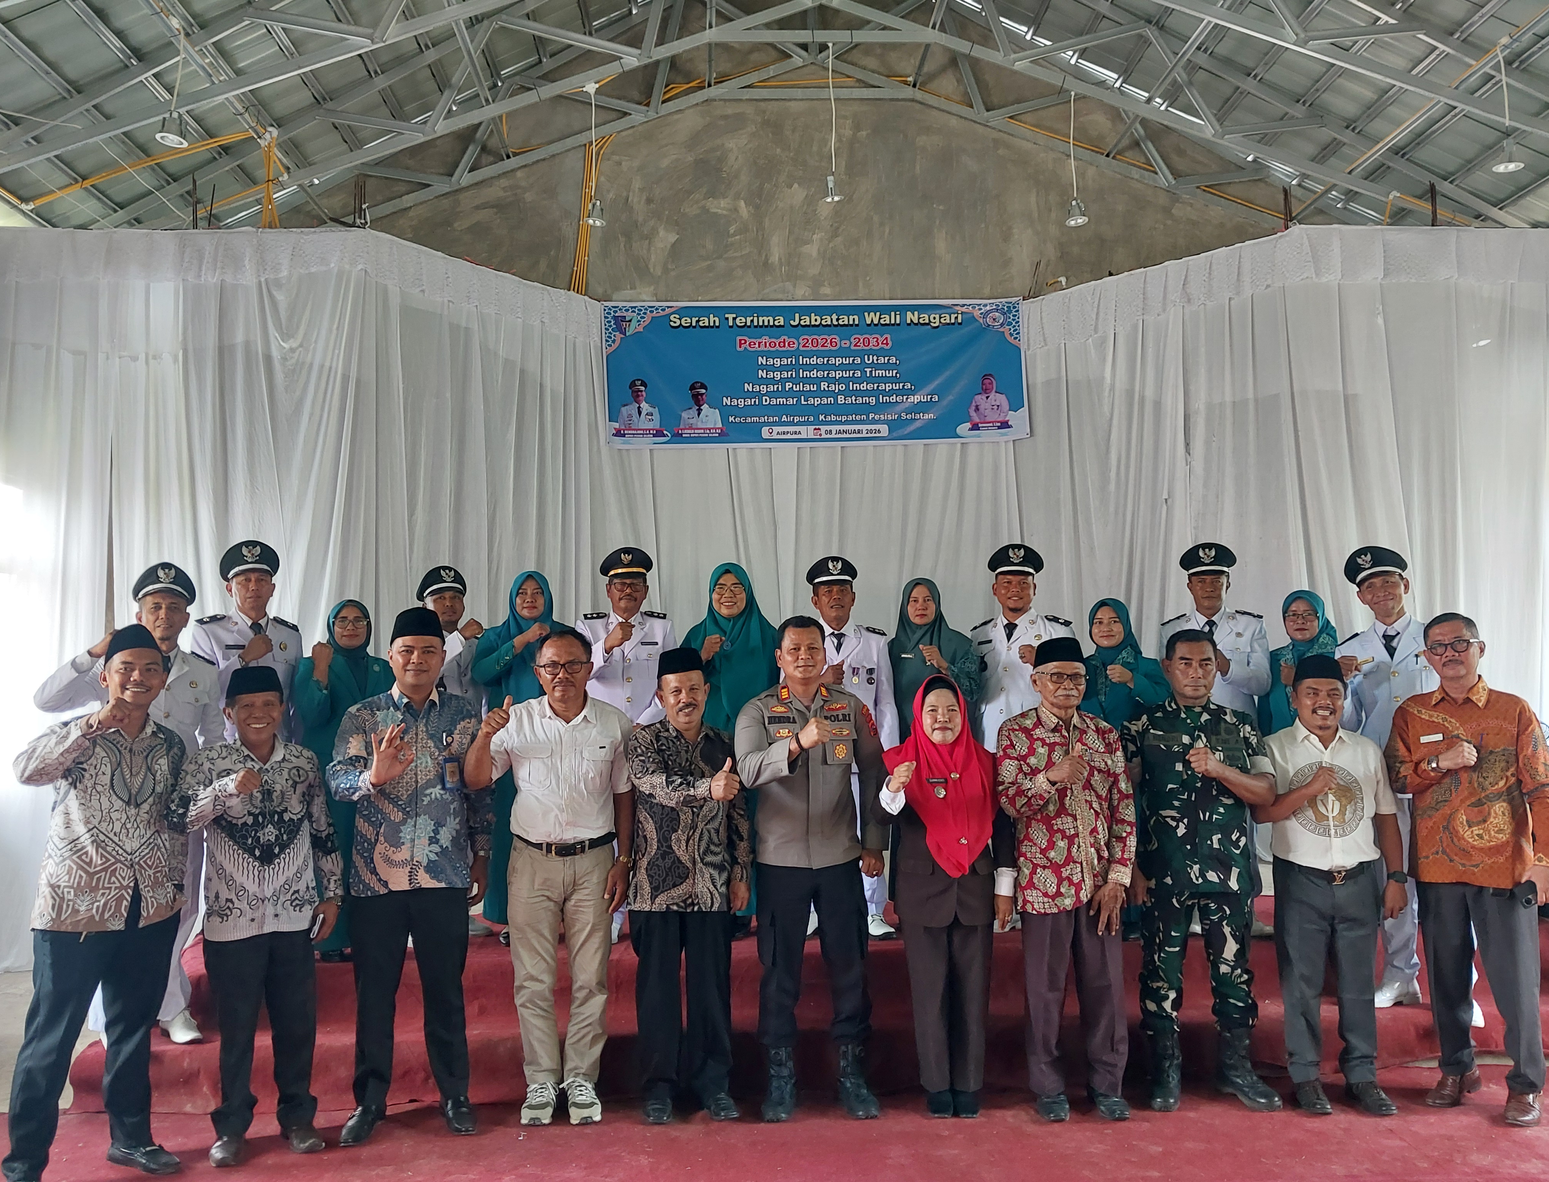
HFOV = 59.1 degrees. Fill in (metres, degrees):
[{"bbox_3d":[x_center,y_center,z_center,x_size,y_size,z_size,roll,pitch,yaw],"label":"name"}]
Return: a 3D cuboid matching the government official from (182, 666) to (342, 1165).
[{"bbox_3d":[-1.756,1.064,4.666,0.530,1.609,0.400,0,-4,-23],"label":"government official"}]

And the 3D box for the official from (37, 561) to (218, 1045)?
[{"bbox_3d":[-2.338,0.759,4.944,0.640,1.733,0.420,0,-4,-15],"label":"official"}]

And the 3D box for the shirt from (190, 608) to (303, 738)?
[{"bbox_3d":[-2.170,0.413,5.616,0.500,0.680,0.360,0,-4,-22],"label":"shirt"}]

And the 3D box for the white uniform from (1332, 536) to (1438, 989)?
[{"bbox_3d":[2.367,0.693,5.184,0.520,1.734,0.400,-2,-4,22],"label":"white uniform"}]

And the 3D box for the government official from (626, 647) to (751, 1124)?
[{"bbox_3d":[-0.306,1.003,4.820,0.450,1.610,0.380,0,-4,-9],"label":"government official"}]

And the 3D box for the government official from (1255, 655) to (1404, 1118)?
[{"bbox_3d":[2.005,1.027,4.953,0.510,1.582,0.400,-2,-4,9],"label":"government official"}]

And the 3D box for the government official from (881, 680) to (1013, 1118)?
[{"bbox_3d":[0.609,1.047,4.804,0.450,1.489,0.360,-1,-4,5],"label":"government official"}]

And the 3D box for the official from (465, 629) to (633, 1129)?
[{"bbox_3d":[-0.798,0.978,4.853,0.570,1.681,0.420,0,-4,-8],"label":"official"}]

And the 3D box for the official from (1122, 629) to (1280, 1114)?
[{"bbox_3d":[1.558,0.987,5.021,0.550,1.688,0.420,-2,-4,12],"label":"official"}]

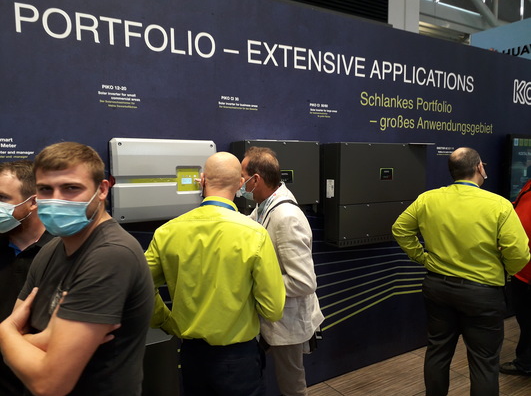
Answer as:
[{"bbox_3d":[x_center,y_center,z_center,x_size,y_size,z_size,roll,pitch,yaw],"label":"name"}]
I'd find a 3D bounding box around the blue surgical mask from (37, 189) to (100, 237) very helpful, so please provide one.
[{"bbox_3d":[-0.472,0.037,1.000,0.135,0.110,0.100,0,8,-2],"label":"blue surgical mask"}]

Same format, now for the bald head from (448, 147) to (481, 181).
[{"bbox_3d":[1.078,-0.151,2.220,0.205,0.235,0.165,-4,6,-36],"label":"bald head"}]

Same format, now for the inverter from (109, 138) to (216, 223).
[{"bbox_3d":[-0.572,-0.103,2.320,0.581,0.434,0.235,-3,6,-30],"label":"inverter"}]

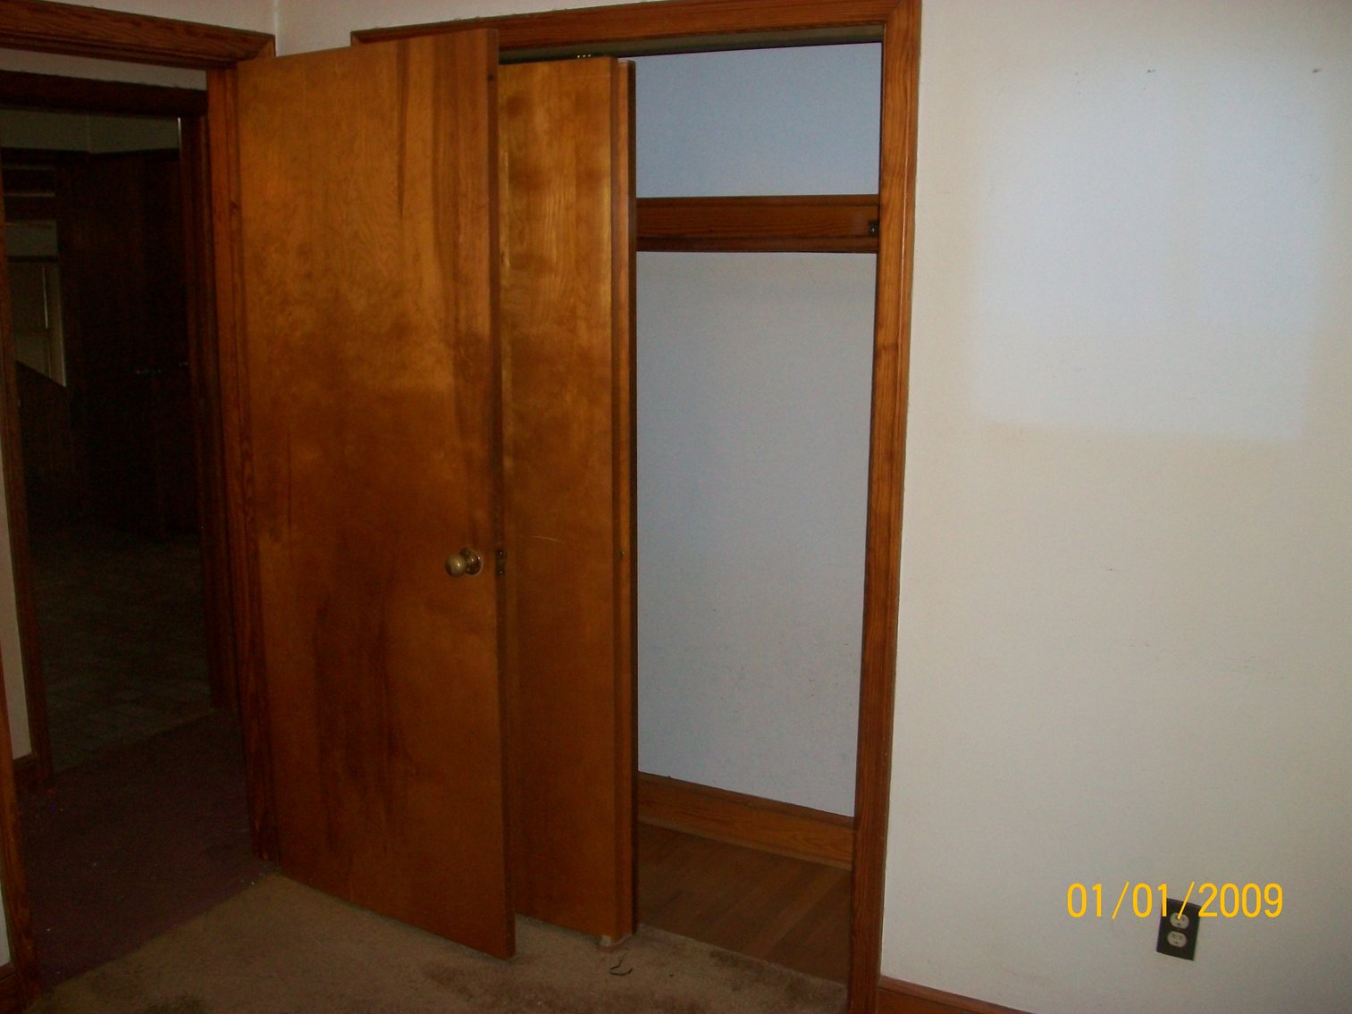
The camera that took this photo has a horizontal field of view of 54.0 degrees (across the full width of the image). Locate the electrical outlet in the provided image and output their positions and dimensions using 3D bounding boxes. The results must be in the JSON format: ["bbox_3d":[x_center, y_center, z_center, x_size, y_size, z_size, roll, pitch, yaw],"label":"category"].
[{"bbox_3d":[0.937,0.789,2.477,0.070,0.114,0.008,6,13,27],"label":"electrical outlet"}]

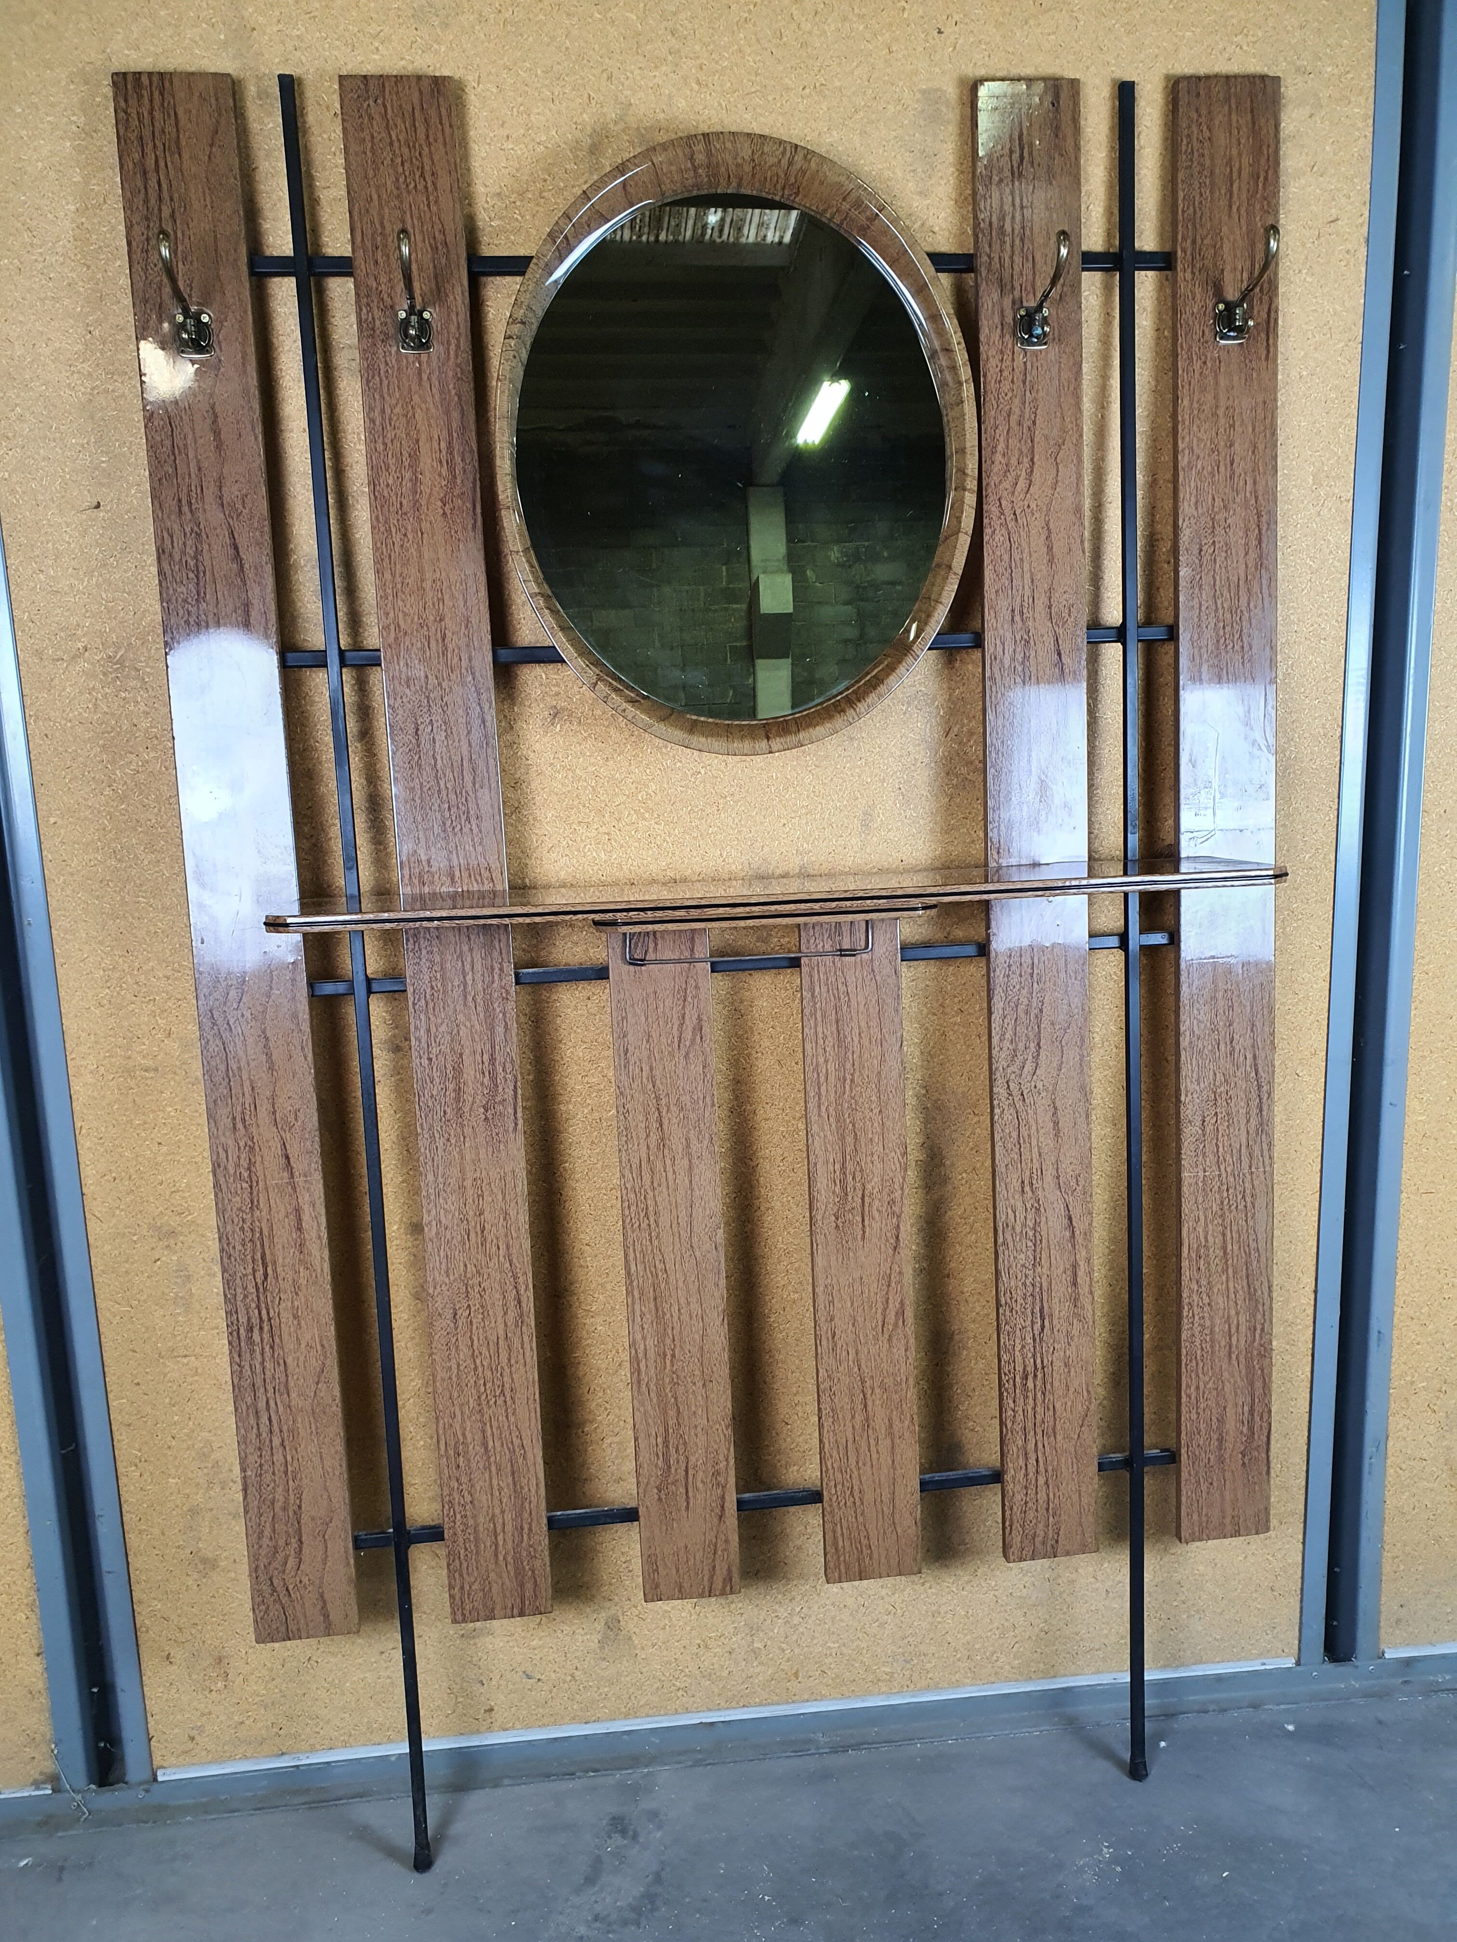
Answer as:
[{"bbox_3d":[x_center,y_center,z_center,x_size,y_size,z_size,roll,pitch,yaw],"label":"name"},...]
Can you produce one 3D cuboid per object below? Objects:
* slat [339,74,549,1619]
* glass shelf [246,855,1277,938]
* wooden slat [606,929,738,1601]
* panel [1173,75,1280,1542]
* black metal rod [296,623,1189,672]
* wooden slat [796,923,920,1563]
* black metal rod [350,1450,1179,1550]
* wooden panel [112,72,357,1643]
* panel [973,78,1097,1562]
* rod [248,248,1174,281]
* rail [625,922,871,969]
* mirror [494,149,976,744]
[{"bbox_3d":[-0.268,-0.070,1.422,0.101,1.492,0.016,-3,8,-6],"label":"slat"},{"bbox_3d":[0.043,-0.070,1.335,0.912,0.017,0.225,-3,8,-6],"label":"glass shelf"},{"bbox_3d":[-0.054,0.297,1.494,0.099,0.728,0.016,-3,8,-6],"label":"wooden slat"},{"bbox_3d":[0.512,-0.116,1.506,0.102,1.492,0.016,-3,8,-6],"label":"panel"},{"bbox_3d":[0.013,-0.322,1.437,0.960,0.013,0.013,-3,8,-6],"label":"black metal rod"},{"bbox_3d":[0.138,0.285,1.514,0.098,0.728,0.016,-3,8,-6],"label":"wooden slat"},{"bbox_3d":[0.053,0.561,1.555,0.960,0.013,0.013,-3,8,-6],"label":"black metal rod"},{"bbox_3d":[-0.463,-0.059,1.401,0.101,1.492,0.016,-3,8,-6],"label":"wooden panel"},{"bbox_3d":[0.317,-0.105,1.485,0.098,1.492,0.016,-3,8,-6],"label":"panel"},{"bbox_3d":[-0.002,-0.674,1.390,0.960,0.013,0.013,-3,8,-6],"label":"rod"},{"bbox_3d":[0.017,-0.027,1.244,0.212,0.036,0.010,-3,8,-6],"label":"rail"},{"bbox_3d":[0.014,-0.497,1.392,0.464,0.573,0.030,-3,8,-6],"label":"mirror"}]

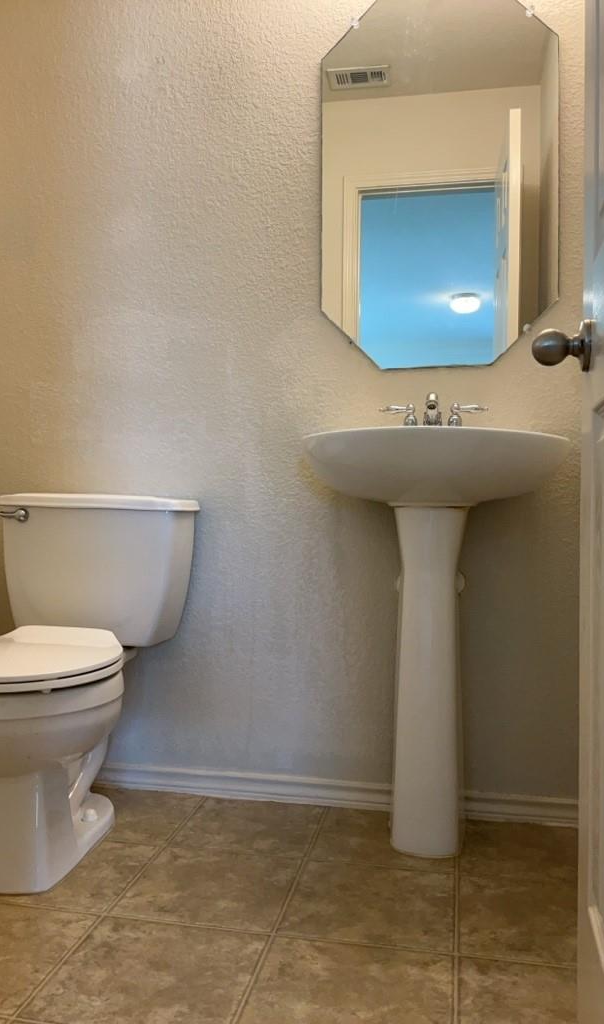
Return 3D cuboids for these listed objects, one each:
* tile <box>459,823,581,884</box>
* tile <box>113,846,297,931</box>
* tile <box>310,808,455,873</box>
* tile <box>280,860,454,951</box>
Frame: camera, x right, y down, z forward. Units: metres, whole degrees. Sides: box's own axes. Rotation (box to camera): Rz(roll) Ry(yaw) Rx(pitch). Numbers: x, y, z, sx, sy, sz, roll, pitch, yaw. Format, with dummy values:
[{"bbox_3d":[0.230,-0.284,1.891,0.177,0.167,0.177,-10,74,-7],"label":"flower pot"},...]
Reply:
[{"bbox_3d":[0.483,0.733,1.721,0.292,0.010,0.307,1,-1,11],"label":"tile"},{"bbox_3d":[-0.169,0.720,1.532,0.298,0.010,0.298,1,-1,11],"label":"tile"},{"bbox_3d":[0.188,0.728,1.778,0.298,0.010,0.307,1,-1,11],"label":"tile"},{"bbox_3d":[0.129,0.724,1.475,0.298,0.010,0.298,1,-1,11],"label":"tile"}]

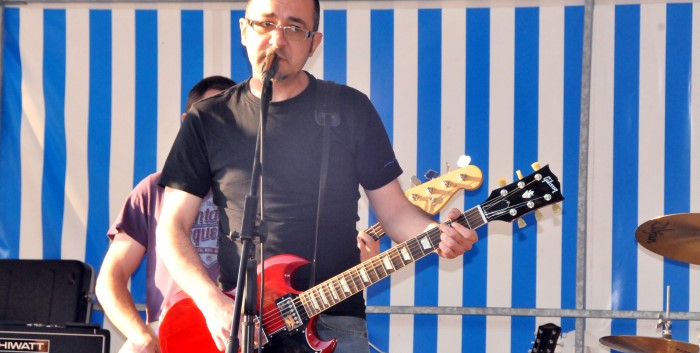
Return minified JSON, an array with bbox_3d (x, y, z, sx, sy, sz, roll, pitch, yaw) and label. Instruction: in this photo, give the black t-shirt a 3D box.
[{"bbox_3d":[-0.155,0.045,6.920,0.545,0.560,0.310,-1,-1,4],"label":"black t-shirt"}]

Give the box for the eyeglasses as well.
[{"bbox_3d":[-0.153,-0.330,6.800,0.150,0.040,0.145,10,1,1],"label":"eyeglasses"}]

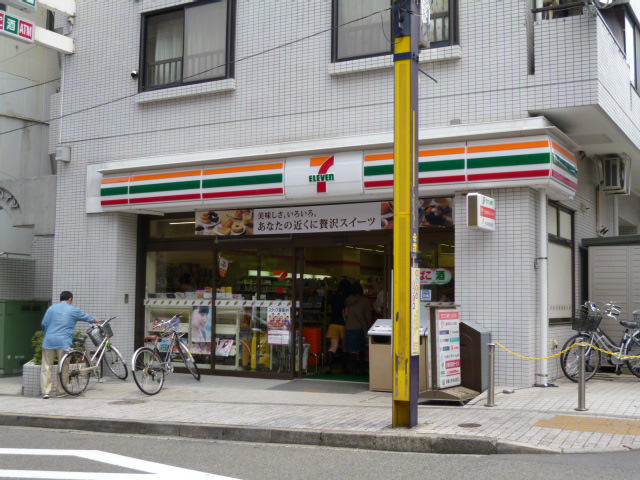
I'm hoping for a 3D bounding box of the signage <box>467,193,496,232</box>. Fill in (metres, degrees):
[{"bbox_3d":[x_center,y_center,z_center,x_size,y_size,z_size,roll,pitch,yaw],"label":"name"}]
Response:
[{"bbox_3d":[2.042,-0.324,10.232,0.130,0.431,0.720,-2,-5,29],"label":"signage"}]

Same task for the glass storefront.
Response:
[{"bbox_3d":[-0.620,0.777,12.272,5.566,2.643,0.250,-2,-5,29],"label":"glass storefront"}]

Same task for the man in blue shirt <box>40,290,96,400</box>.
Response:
[{"bbox_3d":[-3.738,1.539,12.125,0.680,1.600,0.500,-2,-5,25],"label":"man in blue shirt"}]

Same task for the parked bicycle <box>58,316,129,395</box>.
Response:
[{"bbox_3d":[-3.464,1.757,12.661,0.560,1.080,1.680,-1,-5,22],"label":"parked bicycle"}]

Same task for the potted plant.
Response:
[{"bbox_3d":[-4.018,1.893,12.516,0.800,1.000,0.650,-2,-5,29],"label":"potted plant"}]

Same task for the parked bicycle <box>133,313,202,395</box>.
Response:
[{"bbox_3d":[-2.166,1.647,12.025,0.560,1.080,1.680,-2,-5,28],"label":"parked bicycle"}]

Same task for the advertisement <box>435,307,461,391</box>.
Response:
[{"bbox_3d":[1.536,1.313,9.884,0.090,0.913,0.670,-2,-5,34],"label":"advertisement"}]

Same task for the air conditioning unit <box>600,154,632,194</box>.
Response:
[{"bbox_3d":[5.267,-1.117,14.427,0.290,0.560,0.780,-2,-5,29],"label":"air conditioning unit"}]

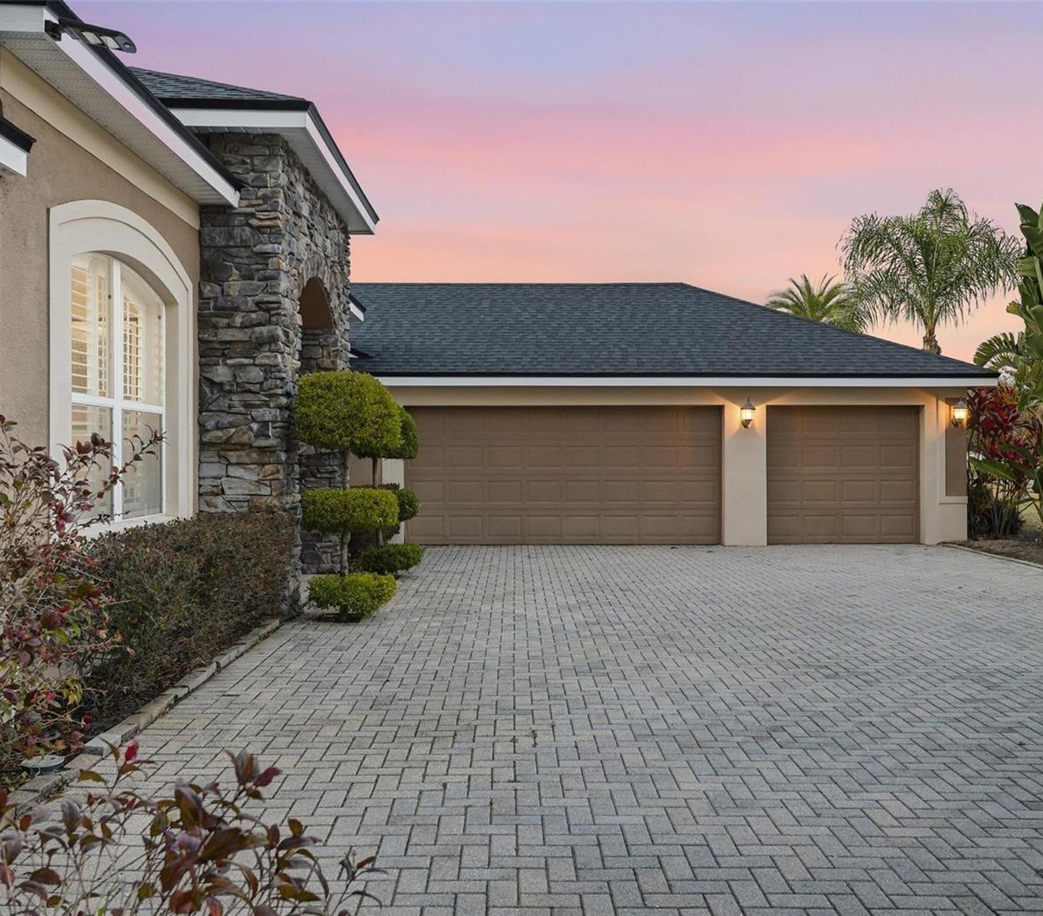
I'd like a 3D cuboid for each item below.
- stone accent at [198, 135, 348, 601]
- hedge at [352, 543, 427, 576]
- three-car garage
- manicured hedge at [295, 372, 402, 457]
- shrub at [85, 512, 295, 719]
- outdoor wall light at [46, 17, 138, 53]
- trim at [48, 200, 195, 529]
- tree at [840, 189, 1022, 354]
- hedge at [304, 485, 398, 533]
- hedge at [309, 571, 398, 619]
[{"bbox_3d":[-2.430,-0.760,10.000,0.880,4.280,3.100,0,0,0],"label":"stone accent"},{"bbox_3d":[-1.560,1.190,11.100,0.840,0.350,0.820,0,0,0],"label":"hedge"},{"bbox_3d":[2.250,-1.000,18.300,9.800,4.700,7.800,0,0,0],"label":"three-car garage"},{"bbox_3d":[-1.510,-0.390,8.350,0.910,0.730,0.880,0,0,0],"label":"manicured hedge"},{"bbox_3d":[-2.430,0.935,7.050,0.840,0.930,2.750,0,0,0],"label":"shrub"},{"bbox_3d":[-2.310,-2.280,5.170,0.460,0.180,0.200,0,0,0],"label":"outdoor wall light"},{"bbox_3d":[-2.890,-0.600,6.980,0.200,2.420,2.470,0,0,0],"label":"trim"},{"bbox_3d":[10.250,-2.750,24.000,4.500,8.000,4.400,0,0,0],"label":"tree"},{"bbox_3d":[-1.500,0.450,8.350,0.830,0.390,0.800,0,0,0],"label":"hedge"},{"bbox_3d":[-1.490,1.210,8.420,0.780,0.390,0.740,0,0,0],"label":"hedge"}]

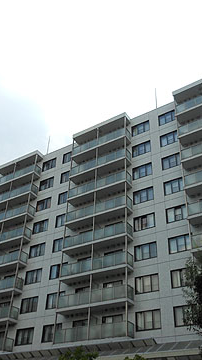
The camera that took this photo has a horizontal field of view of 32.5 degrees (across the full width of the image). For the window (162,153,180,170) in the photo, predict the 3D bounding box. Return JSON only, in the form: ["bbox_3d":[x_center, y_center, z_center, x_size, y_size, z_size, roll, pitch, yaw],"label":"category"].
[{"bbox_3d":[6.964,-1.808,33.757,2.150,1.413,0.120,-19,-40,28],"label":"window"}]

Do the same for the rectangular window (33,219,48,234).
[{"bbox_3d":[-6.882,5.232,39.297,2.191,1.422,0.129,-19,-40,28],"label":"rectangular window"}]

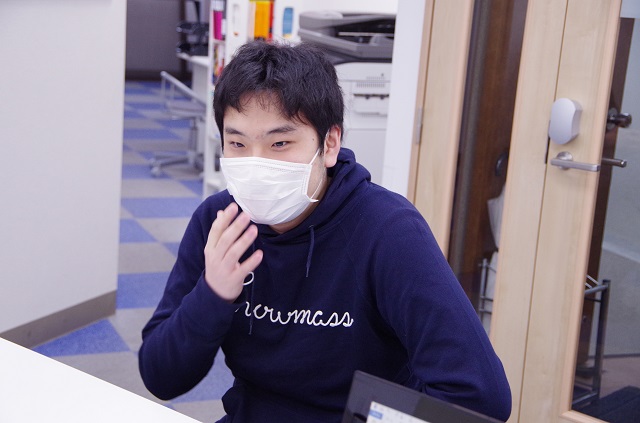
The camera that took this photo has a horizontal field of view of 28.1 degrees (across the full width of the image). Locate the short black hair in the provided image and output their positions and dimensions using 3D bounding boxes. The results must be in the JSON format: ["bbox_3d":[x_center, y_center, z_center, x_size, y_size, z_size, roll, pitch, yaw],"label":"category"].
[{"bbox_3d":[-0.061,-0.158,1.870,0.185,0.180,0.215,9,16,24],"label":"short black hair"}]

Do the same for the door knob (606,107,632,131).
[{"bbox_3d":[1.010,-0.310,4.300,0.064,0.073,0.073,11,14,29],"label":"door knob"}]

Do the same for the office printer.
[{"bbox_3d":[0.256,-0.247,5.217,0.670,1.130,0.600,0,12,-22],"label":"office printer"}]

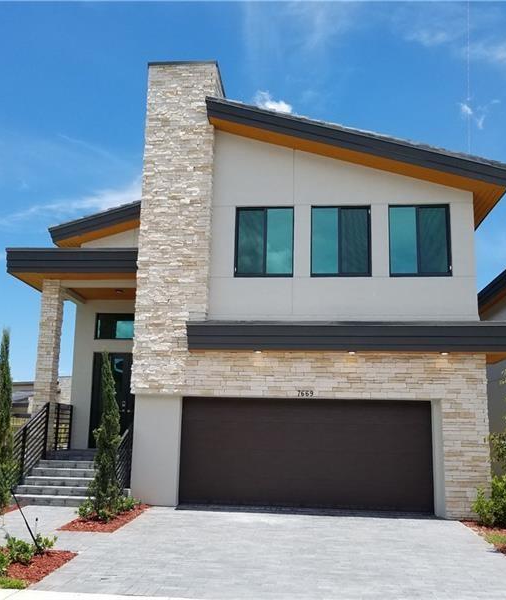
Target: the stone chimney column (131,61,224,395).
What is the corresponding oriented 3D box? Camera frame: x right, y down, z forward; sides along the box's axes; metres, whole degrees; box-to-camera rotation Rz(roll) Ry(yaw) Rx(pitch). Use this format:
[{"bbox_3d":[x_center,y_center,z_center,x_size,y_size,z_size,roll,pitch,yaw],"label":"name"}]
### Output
[{"bbox_3d":[-1.529,-1.525,13.296,1.511,7.181,1.500,0,-9,7],"label":"stone chimney column"}]

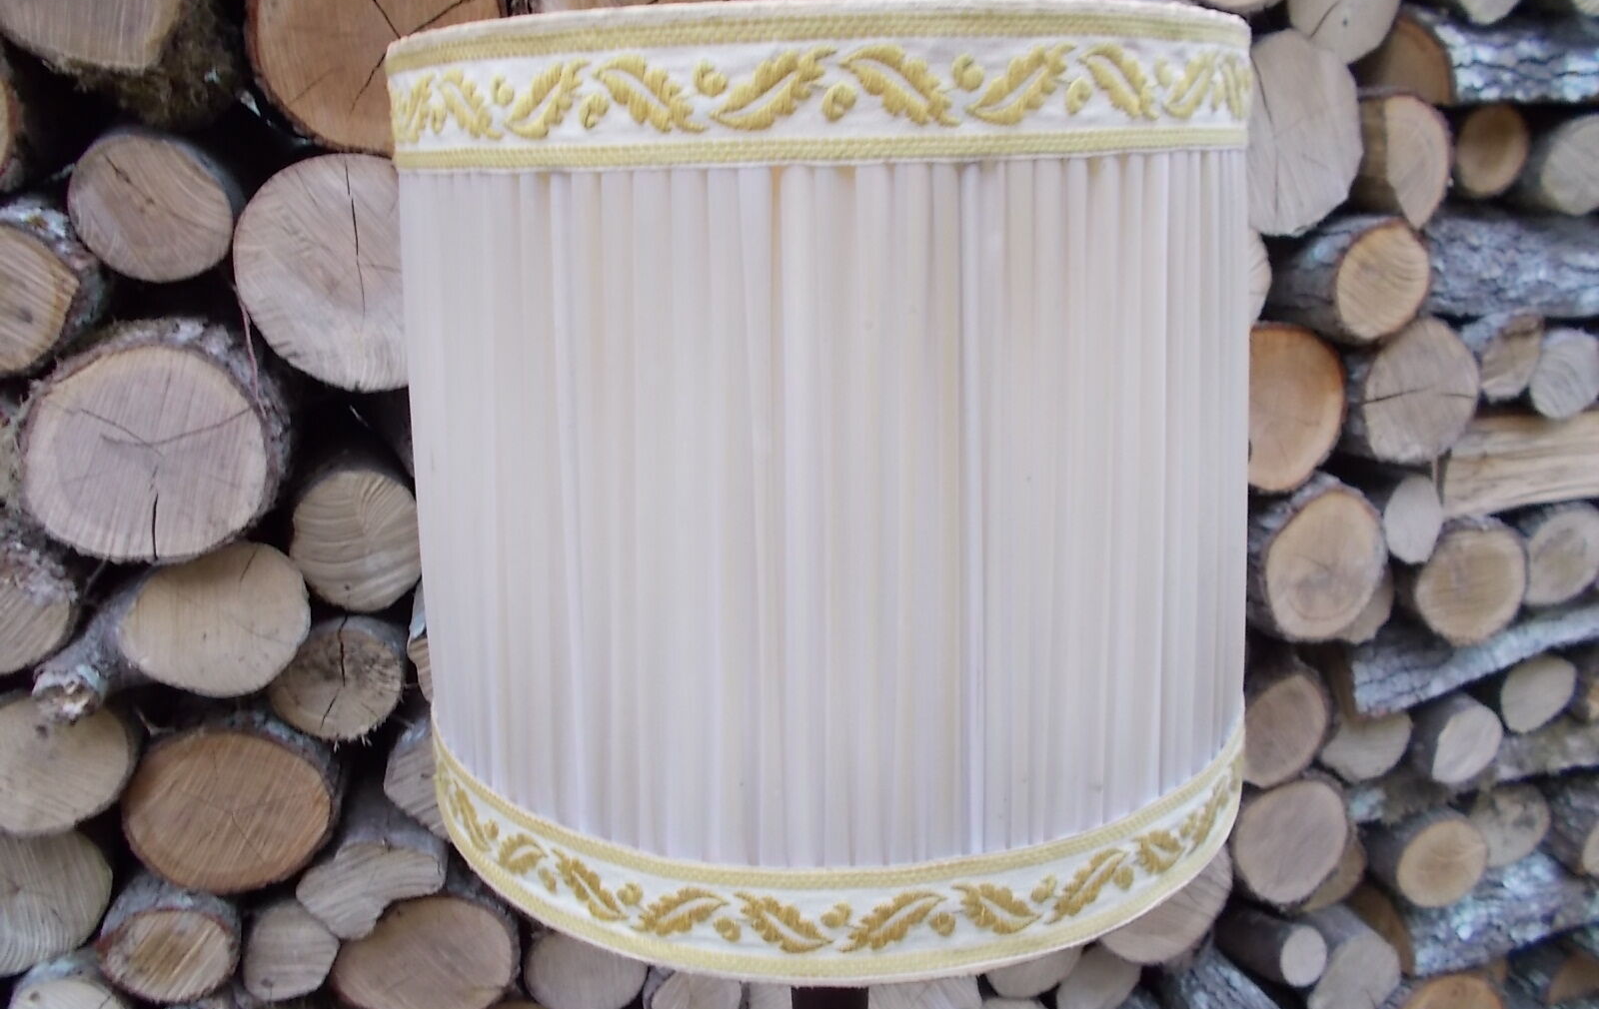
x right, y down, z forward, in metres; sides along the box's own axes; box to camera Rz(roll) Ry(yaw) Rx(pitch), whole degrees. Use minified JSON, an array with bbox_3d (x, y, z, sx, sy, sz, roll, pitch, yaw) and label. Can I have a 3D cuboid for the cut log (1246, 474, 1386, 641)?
[{"bbox_3d":[0.453,0.017,1.288,0.140,0.150,0.330,-6,16,-15],"label":"cut log"}]

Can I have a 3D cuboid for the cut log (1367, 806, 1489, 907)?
[{"bbox_3d":[0.643,0.343,1.429,0.112,0.106,0.320,-6,16,-15],"label":"cut log"}]

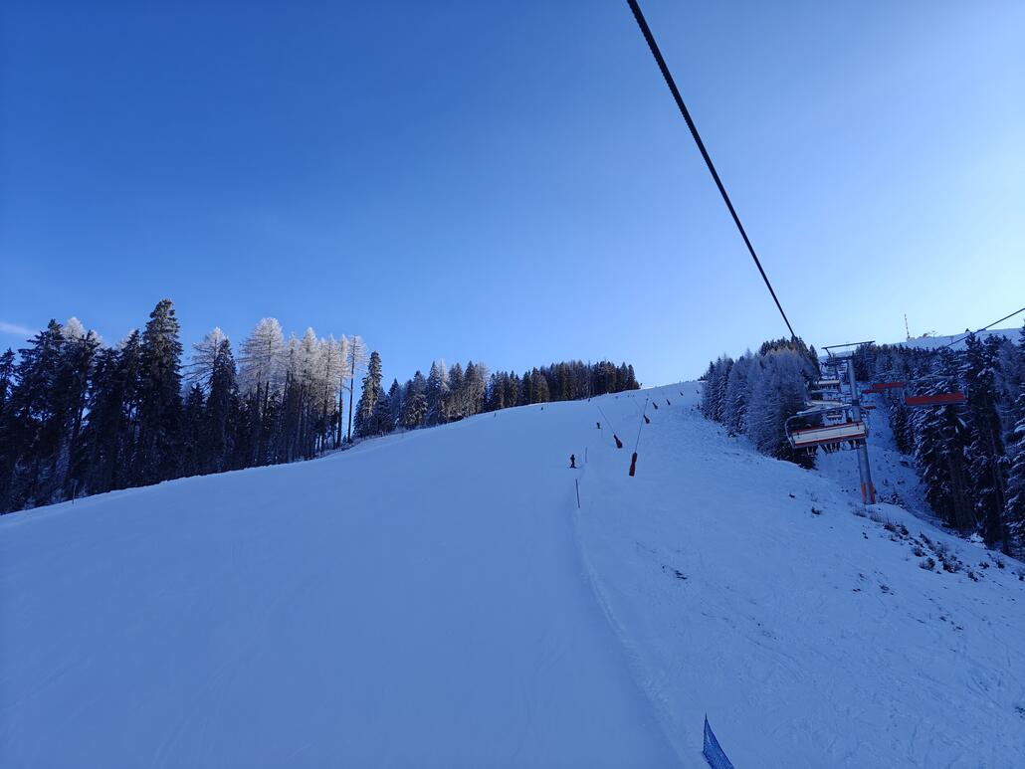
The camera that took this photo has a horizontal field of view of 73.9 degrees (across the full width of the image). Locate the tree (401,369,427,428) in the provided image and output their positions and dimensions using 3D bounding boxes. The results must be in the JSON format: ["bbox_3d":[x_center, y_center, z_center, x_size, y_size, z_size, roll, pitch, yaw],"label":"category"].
[{"bbox_3d":[-28.060,4.350,195.000,7.200,17.020,7.200,1,-11,-8],"label":"tree"}]

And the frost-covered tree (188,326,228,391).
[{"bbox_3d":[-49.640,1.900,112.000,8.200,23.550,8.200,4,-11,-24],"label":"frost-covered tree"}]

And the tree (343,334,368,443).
[{"bbox_3d":[-33.910,0.580,146.000,5.200,23.190,5.200,2,-11,-13],"label":"tree"}]

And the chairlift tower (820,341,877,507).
[{"bbox_3d":[44.790,5.040,87.880,6.300,20.660,4.200,-6,-12,25],"label":"chairlift tower"}]

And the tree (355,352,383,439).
[{"bbox_3d":[-32.830,2.040,155.000,6.000,19.990,6.000,2,-11,-12],"label":"tree"}]

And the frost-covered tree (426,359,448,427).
[{"bbox_3d":[-23.380,2.540,212.000,6.400,20.430,6.400,0,-11,-6],"label":"frost-covered tree"}]

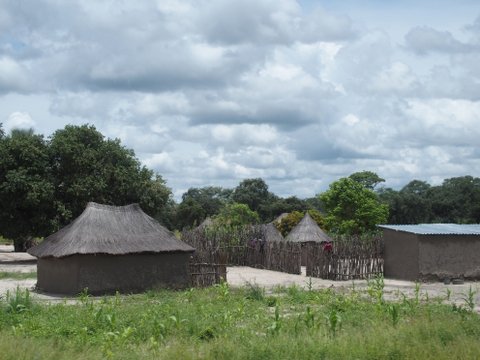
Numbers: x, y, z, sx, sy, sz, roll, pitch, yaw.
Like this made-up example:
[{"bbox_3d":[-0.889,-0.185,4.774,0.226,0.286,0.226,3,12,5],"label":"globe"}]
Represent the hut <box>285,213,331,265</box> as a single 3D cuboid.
[{"bbox_3d":[4.343,3.930,62.390,2.950,3.350,2.950,0,-2,0],"label":"hut"}]

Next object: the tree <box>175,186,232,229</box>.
[{"bbox_3d":[-4.321,4.295,114.921,7.000,7.000,6.500,0,-2,0],"label":"tree"}]

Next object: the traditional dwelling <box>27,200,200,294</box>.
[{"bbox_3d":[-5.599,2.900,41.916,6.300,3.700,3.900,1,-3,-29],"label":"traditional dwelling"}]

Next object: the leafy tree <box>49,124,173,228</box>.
[{"bbox_3d":[-11.064,0.962,83.032,10.500,11.000,9.800,0,-2,0],"label":"leafy tree"}]

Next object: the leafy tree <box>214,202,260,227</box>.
[{"bbox_3d":[-0.185,3.851,71.902,3.500,4.300,3.400,0,-2,0],"label":"leafy tree"}]

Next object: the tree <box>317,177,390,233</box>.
[{"bbox_3d":[8.529,2.943,72.941,5.300,6.200,5.000,0,-2,0],"label":"tree"}]

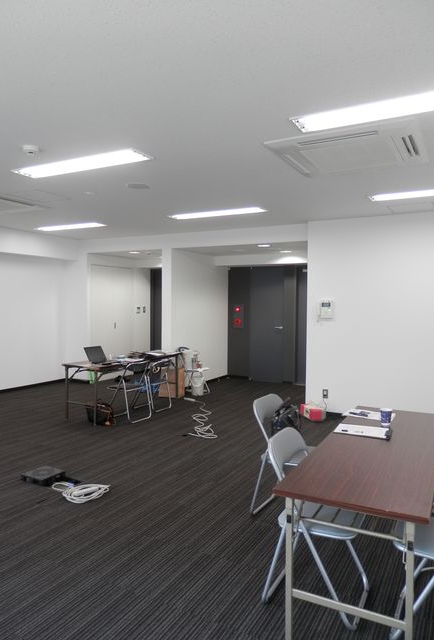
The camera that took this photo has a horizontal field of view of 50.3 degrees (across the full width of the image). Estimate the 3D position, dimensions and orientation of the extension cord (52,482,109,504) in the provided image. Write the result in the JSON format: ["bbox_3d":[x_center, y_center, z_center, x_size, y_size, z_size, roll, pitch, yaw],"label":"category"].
[{"bbox_3d":[-1.050,1.306,3.540,0.410,0.060,0.300,0,3,-3],"label":"extension cord"}]

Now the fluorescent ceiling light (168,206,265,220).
[{"bbox_3d":[-0.020,-1.281,5.579,1.240,0.050,0.235,2,3,28],"label":"fluorescent ceiling light"}]

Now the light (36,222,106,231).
[{"bbox_3d":[-2.141,-1.347,6.732,1.240,0.050,0.235,2,3,28],"label":"light"}]

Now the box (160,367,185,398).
[{"bbox_3d":[-0.672,0.944,7.102,0.340,0.470,0.230,2,3,28],"label":"box"}]

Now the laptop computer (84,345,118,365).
[{"bbox_3d":[-1.426,0.437,5.676,0.280,0.200,0.285,2,3,37],"label":"laptop computer"}]

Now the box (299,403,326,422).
[{"bbox_3d":[1.226,1.172,5.893,0.200,0.150,0.310,0,3,-14],"label":"box"}]

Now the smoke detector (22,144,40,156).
[{"bbox_3d":[-1.278,-1.157,3.174,0.105,0.050,0.105,2,3,28],"label":"smoke detector"}]

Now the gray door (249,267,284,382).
[{"bbox_3d":[0.915,0.078,8.488,0.680,2.100,0.060,2,3,28],"label":"gray door"}]

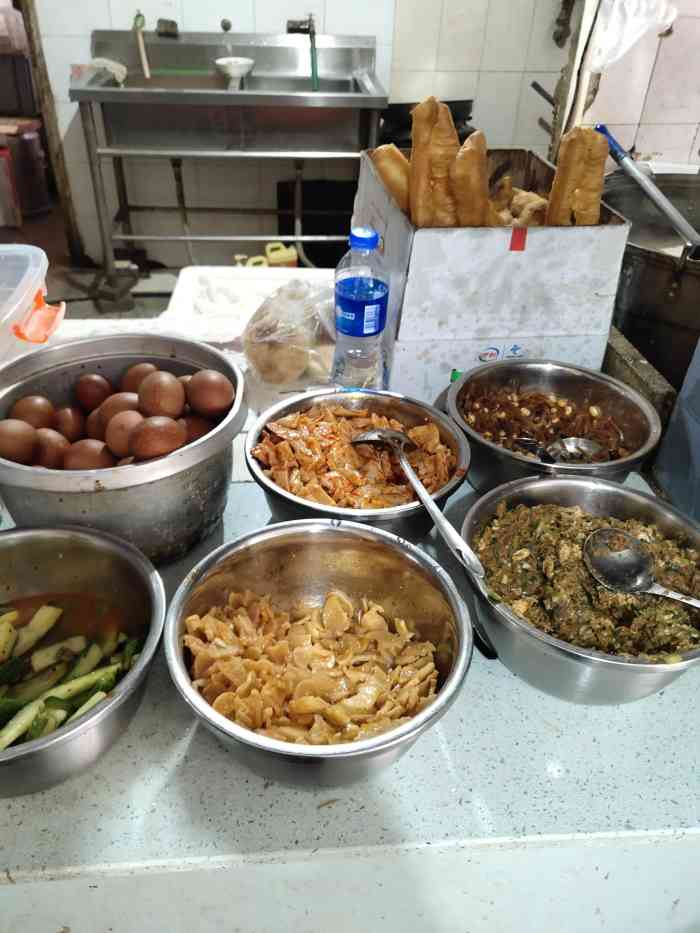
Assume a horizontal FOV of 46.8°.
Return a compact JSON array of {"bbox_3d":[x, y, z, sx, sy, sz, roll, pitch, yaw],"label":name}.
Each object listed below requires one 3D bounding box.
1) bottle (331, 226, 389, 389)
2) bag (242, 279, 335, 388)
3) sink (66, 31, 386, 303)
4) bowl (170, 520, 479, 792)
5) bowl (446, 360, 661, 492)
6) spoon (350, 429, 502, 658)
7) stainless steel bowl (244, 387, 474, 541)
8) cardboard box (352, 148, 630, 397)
[{"bbox_3d":[0.014,-0.178,0.978,0.065,0.219,0.065,2,37,-1],"label":"bottle"},{"bbox_3d":[-0.078,-0.187,1.067,0.130,0.120,0.120,2,37,-1],"label":"bag"},{"bbox_3d":[-0.443,-1.176,3.237,1.100,0.914,0.530,-1,37,-4],"label":"sink"},{"bbox_3d":[-0.024,0.153,0.631,0.229,0.096,0.229,2,37,-1],"label":"bowl"},{"bbox_3d":[0.214,-0.024,0.887,0.217,0.093,0.217,2,37,-1],"label":"bowl"},{"bbox_3d":[0.057,0.027,0.734,0.066,0.045,0.245,-9,38,-15],"label":"spoon"},{"bbox_3d":[0.007,0.017,0.821,0.219,0.093,0.219,2,37,-1],"label":"stainless steel bowl"},{"bbox_3d":[0.157,-0.252,1.067,0.252,0.240,0.290,-5,37,-10],"label":"cardboard box"}]

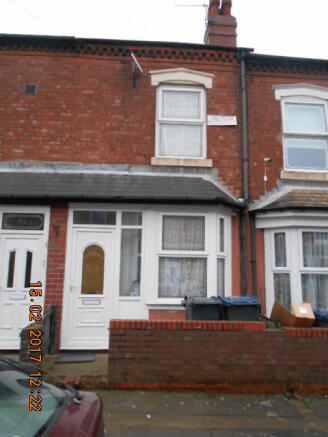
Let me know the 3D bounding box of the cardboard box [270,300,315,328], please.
[{"bbox_3d":[1.936,1.472,4.942,0.553,0.410,0.430,1,-9,-3],"label":"cardboard box"}]

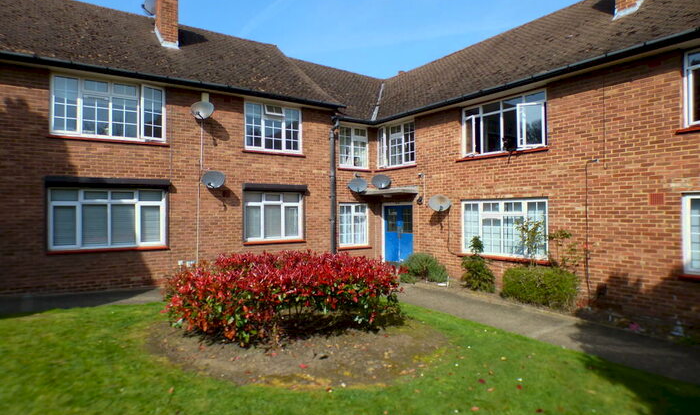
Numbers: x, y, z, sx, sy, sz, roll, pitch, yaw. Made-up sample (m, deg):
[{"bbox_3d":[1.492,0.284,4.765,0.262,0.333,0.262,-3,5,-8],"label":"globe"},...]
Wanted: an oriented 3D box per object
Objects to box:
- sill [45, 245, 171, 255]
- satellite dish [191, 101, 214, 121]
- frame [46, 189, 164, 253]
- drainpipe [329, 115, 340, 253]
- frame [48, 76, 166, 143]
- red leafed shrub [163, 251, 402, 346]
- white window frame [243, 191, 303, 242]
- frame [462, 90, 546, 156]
[{"bbox_3d":[-5.282,0.963,9.002,2.327,0.080,0.150,0,-1,-35],"label":"sill"},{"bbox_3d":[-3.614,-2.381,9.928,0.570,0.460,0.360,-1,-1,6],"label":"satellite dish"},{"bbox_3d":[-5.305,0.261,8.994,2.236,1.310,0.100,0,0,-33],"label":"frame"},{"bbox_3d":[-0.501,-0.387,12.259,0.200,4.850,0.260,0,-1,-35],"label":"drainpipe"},{"bbox_3d":[-5.304,-2.172,9.005,2.206,1.290,0.100,0,0,-33],"label":"frame"},{"bbox_3d":[-0.973,1.356,6.636,3.669,1.085,2.100,-1,-1,-15],"label":"red leafed shrub"},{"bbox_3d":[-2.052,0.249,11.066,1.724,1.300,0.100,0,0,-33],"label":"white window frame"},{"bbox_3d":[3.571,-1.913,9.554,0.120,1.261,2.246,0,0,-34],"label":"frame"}]

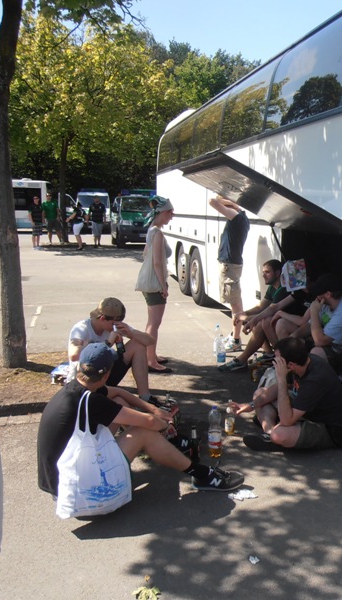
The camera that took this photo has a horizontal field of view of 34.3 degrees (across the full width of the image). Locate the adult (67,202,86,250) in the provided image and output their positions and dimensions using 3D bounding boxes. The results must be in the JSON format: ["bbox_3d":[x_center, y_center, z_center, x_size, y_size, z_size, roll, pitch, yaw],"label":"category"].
[{"bbox_3d":[-3.262,-2.550,19.353,0.450,1.630,0.550,9,13,41],"label":"adult"}]

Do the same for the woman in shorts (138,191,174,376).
[{"bbox_3d":[-0.159,-0.150,5.506,0.360,1.700,0.440,0,10,0],"label":"woman in shorts"}]

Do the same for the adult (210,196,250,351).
[{"bbox_3d":[0.669,-0.308,6.239,0.480,1.770,0.500,-1,10,-6],"label":"adult"}]

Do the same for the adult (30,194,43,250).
[{"bbox_3d":[-4.760,-2.709,19.632,0.520,1.830,0.340,-2,10,-14],"label":"adult"}]

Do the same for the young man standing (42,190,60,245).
[{"bbox_3d":[-4.311,-2.859,20.011,0.600,1.840,0.380,-2,10,-11],"label":"young man standing"}]

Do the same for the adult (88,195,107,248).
[{"bbox_3d":[-2.597,-2.713,19.730,0.600,1.830,0.340,-1,10,-7],"label":"adult"}]

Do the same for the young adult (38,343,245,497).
[{"bbox_3d":[-0.204,0.671,3.305,1.150,0.840,0.640,-3,10,-18],"label":"young adult"}]

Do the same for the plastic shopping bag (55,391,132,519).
[{"bbox_3d":[-0.410,0.830,2.937,0.400,0.650,0.190,-2,10,-15],"label":"plastic shopping bag"}]

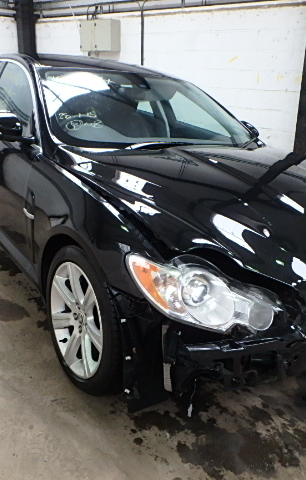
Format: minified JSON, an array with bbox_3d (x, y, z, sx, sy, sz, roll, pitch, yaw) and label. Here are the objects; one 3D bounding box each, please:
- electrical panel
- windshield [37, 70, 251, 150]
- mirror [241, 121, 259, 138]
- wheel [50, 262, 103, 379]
[{"bbox_3d":[-0.781,-3.024,6.867,0.650,0.420,0.200,17,26,37],"label":"electrical panel"},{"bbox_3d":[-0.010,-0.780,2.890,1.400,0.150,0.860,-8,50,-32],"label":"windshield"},{"bbox_3d":[0.720,-0.810,3.438,0.250,0.155,0.170,-8,22,-32],"label":"mirror"},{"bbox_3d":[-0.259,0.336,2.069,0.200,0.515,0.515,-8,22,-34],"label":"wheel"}]

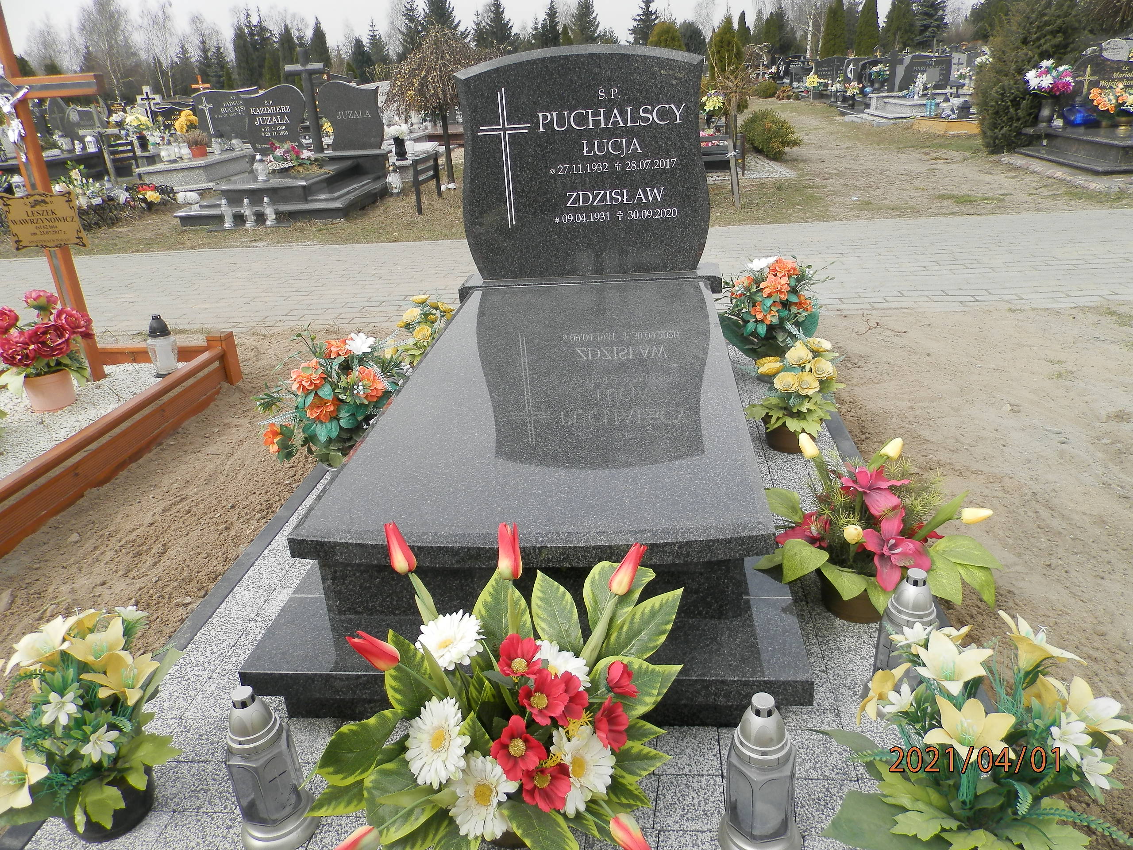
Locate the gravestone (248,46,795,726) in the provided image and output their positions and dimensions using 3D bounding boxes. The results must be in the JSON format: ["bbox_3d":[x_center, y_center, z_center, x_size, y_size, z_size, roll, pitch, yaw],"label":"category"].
[{"bbox_3d":[-0.013,-0.387,2.139,0.966,1.135,2.090,-1,23,7],"label":"gravestone"}]

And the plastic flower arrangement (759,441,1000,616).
[{"bbox_3d":[0.605,0.224,1.626,0.420,0.340,0.370,-1,23,7],"label":"plastic flower arrangement"}]

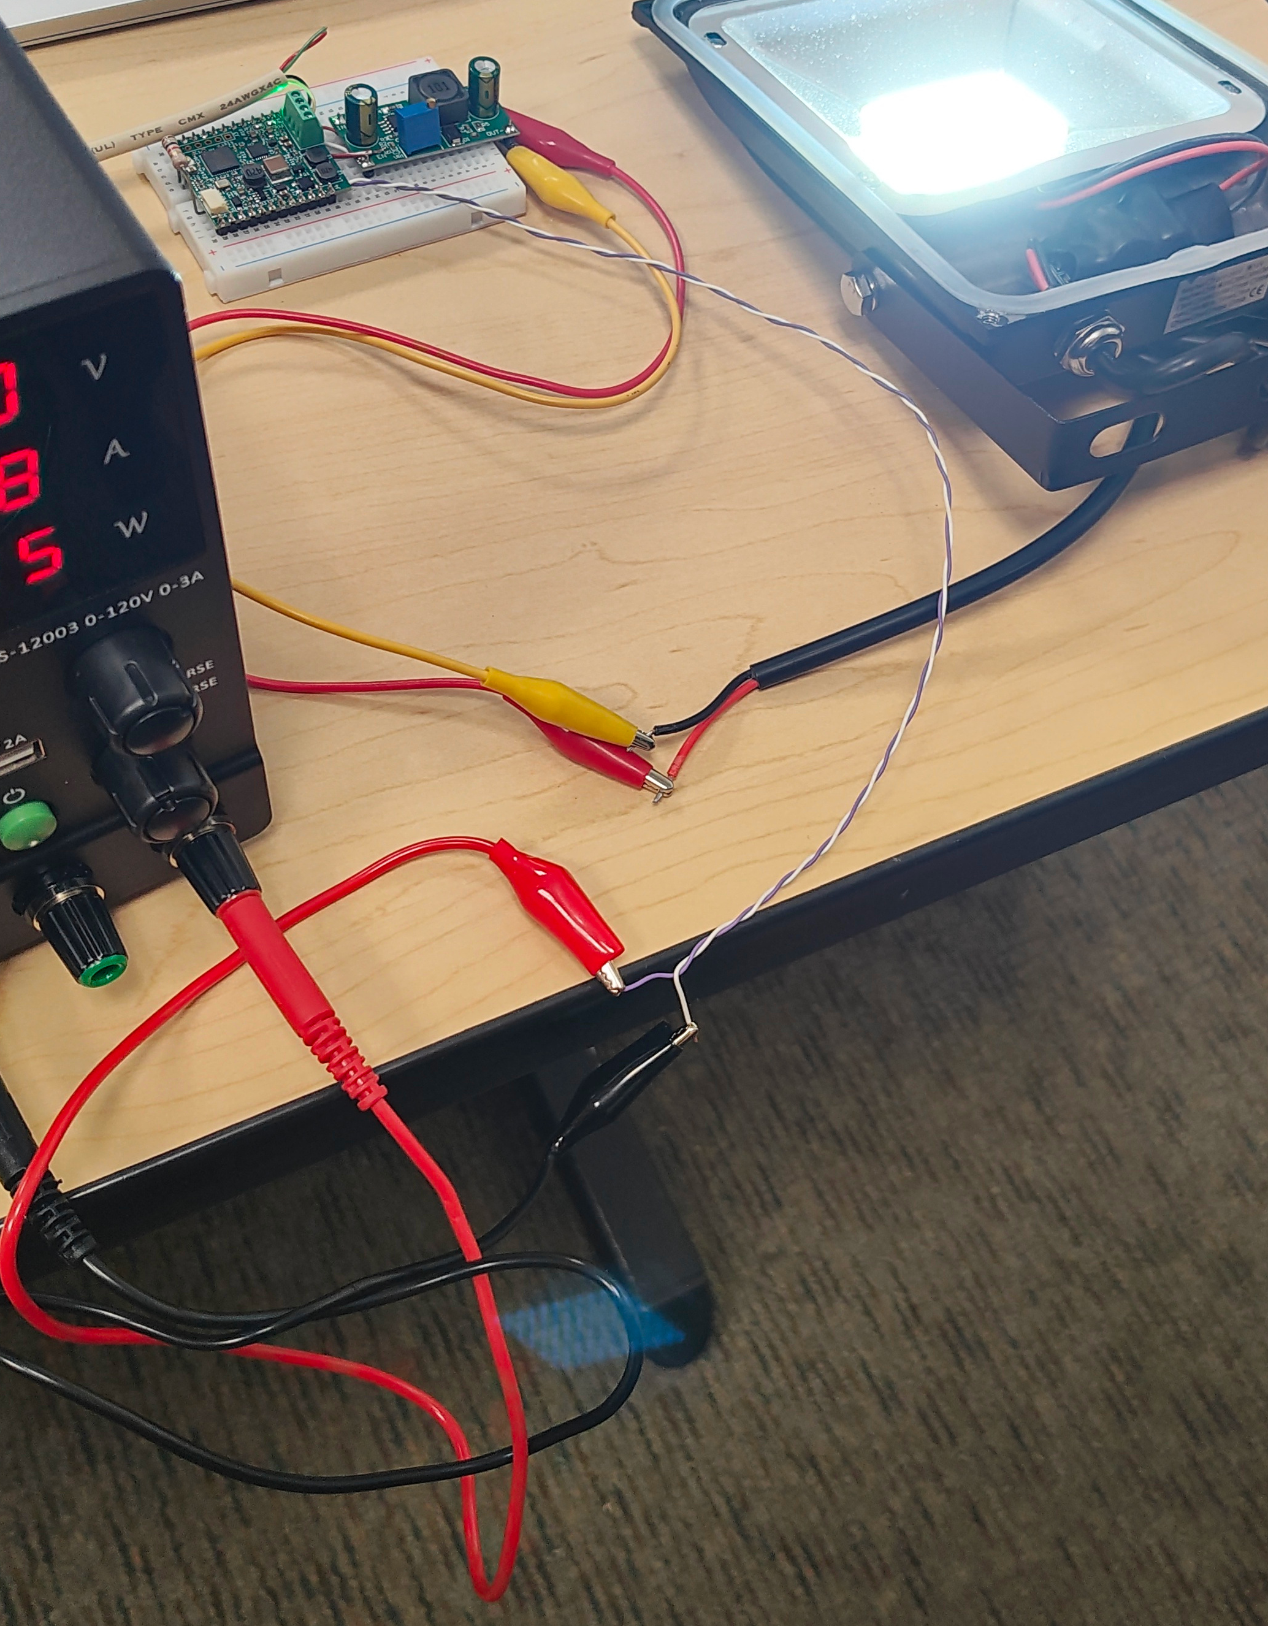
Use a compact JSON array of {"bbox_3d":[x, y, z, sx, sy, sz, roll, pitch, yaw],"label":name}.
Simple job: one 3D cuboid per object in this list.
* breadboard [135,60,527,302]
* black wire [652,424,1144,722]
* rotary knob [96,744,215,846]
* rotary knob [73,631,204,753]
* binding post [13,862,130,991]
[{"bbox_3d":[-0.075,-0.166,0.392,0.084,0.024,0.054,-27,66,-21],"label":"breadboard"},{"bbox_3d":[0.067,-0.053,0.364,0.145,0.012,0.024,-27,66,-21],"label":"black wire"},{"bbox_3d":[-0.084,-0.004,0.278,0.018,0.018,0.015,-28,65,-20],"label":"rotary knob"},{"bbox_3d":[-0.081,-0.019,0.259,0.019,0.019,0.016,-30,67,-22],"label":"rotary knob"},{"bbox_3d":[-0.103,0.021,0.290,0.014,0.014,0.021,-28,65,-20],"label":"binding post"}]

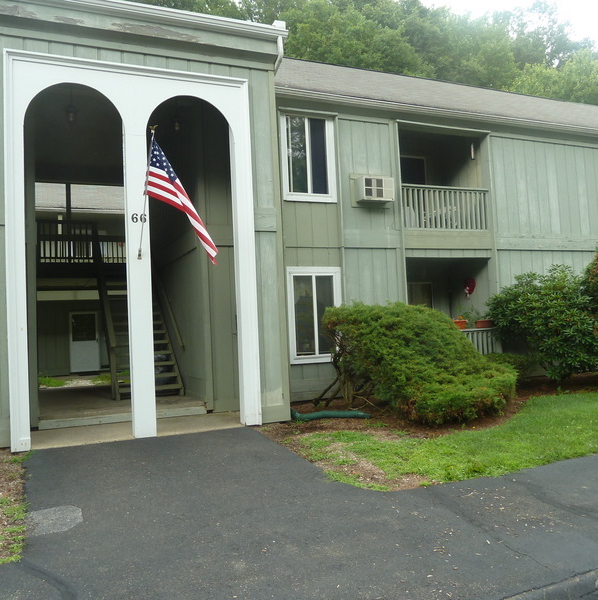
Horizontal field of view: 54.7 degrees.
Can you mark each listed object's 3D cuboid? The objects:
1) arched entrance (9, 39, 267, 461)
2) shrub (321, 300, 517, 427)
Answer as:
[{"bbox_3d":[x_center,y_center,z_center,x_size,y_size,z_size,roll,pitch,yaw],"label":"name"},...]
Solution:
[{"bbox_3d":[-2.173,-0.687,7.915,3.230,5.060,0.240,-1,-3,-23],"label":"arched entrance"},{"bbox_3d":[2.008,0.886,9.438,3.000,1.820,2.350,-1,-3,-23],"label":"shrub"}]

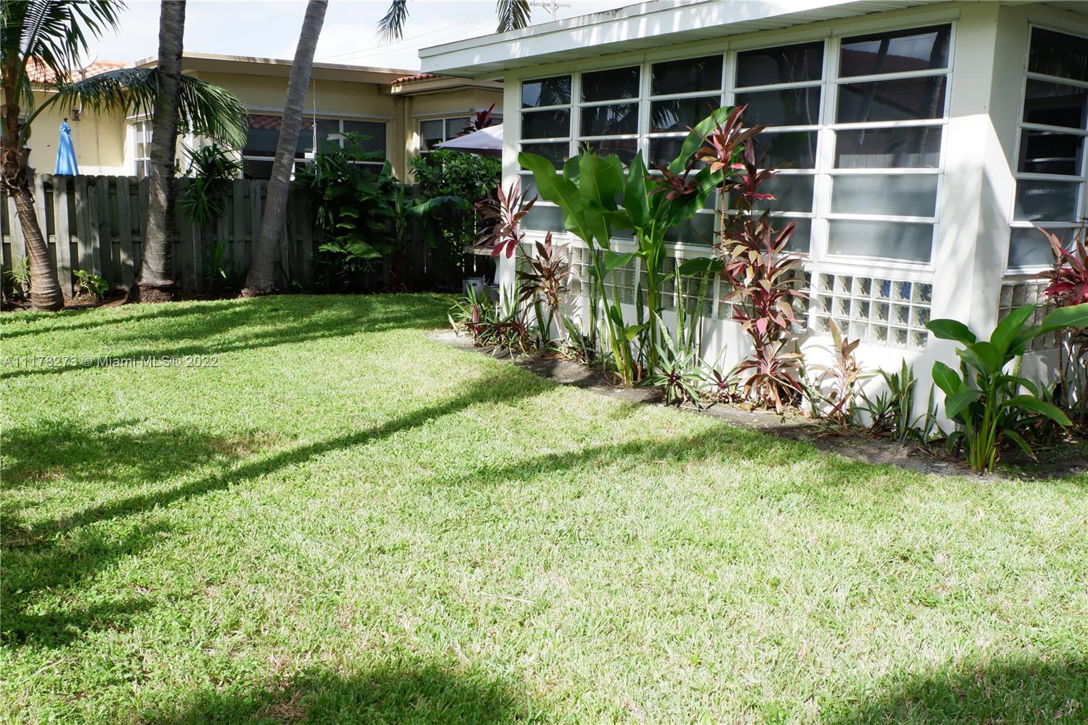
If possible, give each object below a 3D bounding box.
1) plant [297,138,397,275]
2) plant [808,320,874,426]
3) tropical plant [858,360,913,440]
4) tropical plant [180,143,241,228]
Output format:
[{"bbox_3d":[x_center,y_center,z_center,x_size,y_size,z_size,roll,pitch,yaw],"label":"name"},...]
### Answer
[{"bbox_3d":[-2.921,-2.302,14.352,1.460,2.006,1.241,-1,10,-11],"label":"plant"},{"bbox_3d":[2.047,0.073,6.660,0.435,0.734,0.392,4,10,17],"label":"plant"},{"bbox_3d":[2.269,0.253,6.420,0.345,0.533,0.310,5,11,20],"label":"tropical plant"},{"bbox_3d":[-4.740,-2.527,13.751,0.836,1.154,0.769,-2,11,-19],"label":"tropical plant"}]

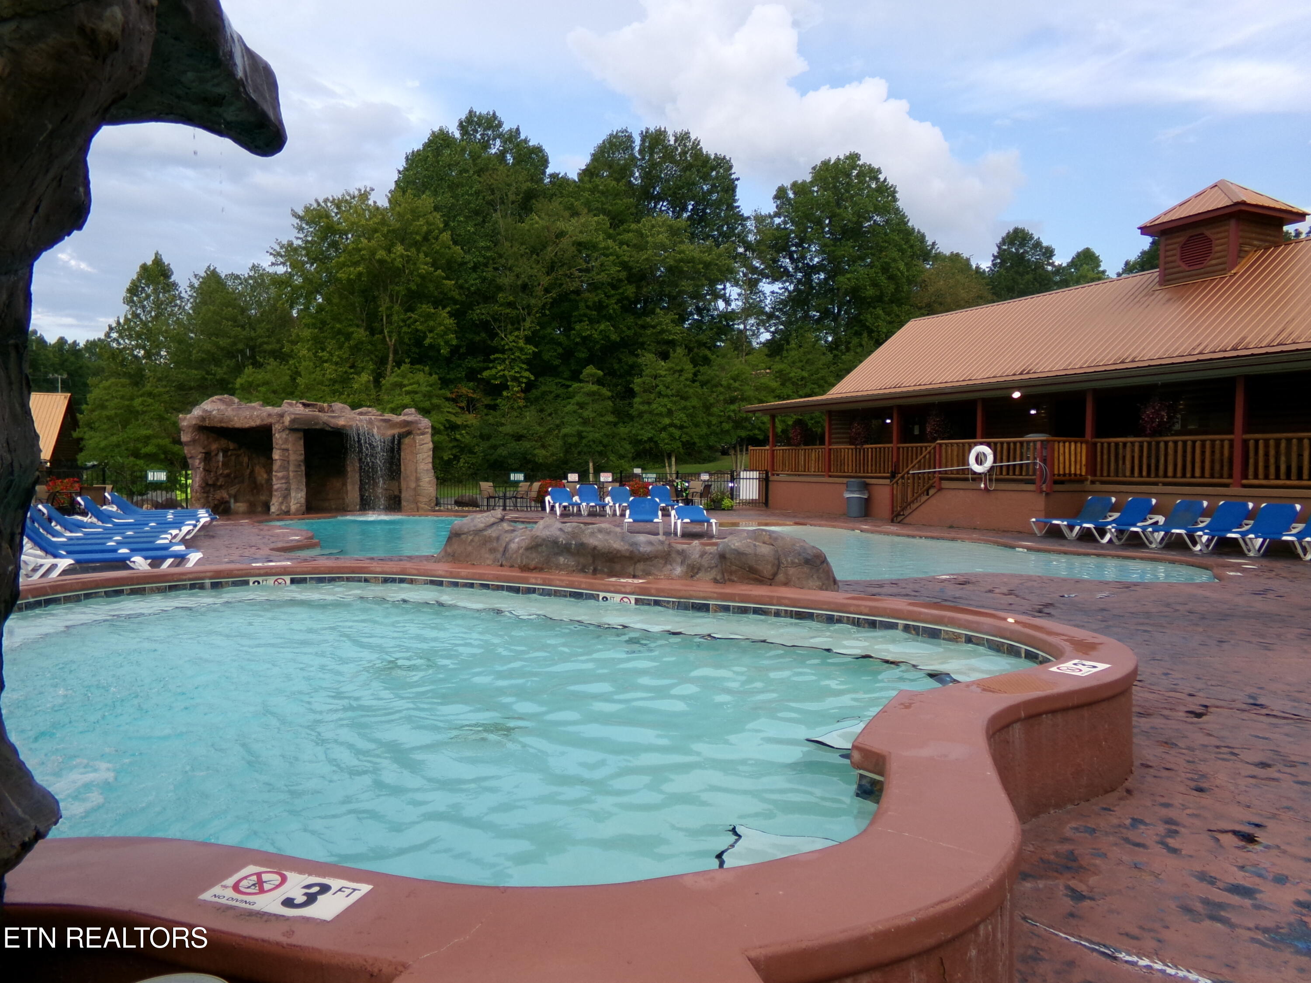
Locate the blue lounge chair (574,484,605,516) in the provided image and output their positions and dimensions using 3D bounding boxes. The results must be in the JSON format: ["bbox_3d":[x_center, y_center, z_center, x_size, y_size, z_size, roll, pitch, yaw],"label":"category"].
[{"bbox_3d":[-1.778,0.253,25.849,0.700,0.839,1.900,0,2,-17],"label":"blue lounge chair"}]

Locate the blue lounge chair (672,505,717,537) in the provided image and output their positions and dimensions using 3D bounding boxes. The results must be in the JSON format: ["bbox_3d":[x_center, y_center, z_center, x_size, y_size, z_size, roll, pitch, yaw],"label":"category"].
[{"bbox_3d":[0.739,0.568,17.884,0.700,0.560,1.880,0,2,-6],"label":"blue lounge chair"}]

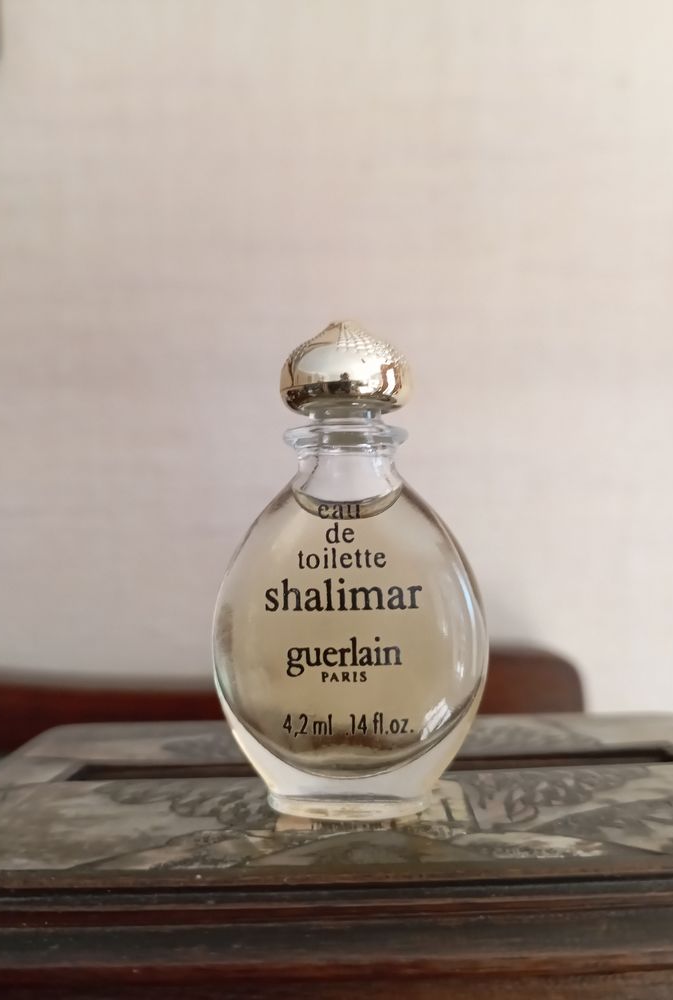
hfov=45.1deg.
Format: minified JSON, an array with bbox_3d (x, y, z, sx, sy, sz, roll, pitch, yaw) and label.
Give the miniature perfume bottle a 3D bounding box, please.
[{"bbox_3d":[0.001,0.007,0.088,0.030,0.052,0.016,-1,-2,5],"label":"miniature perfume bottle"}]

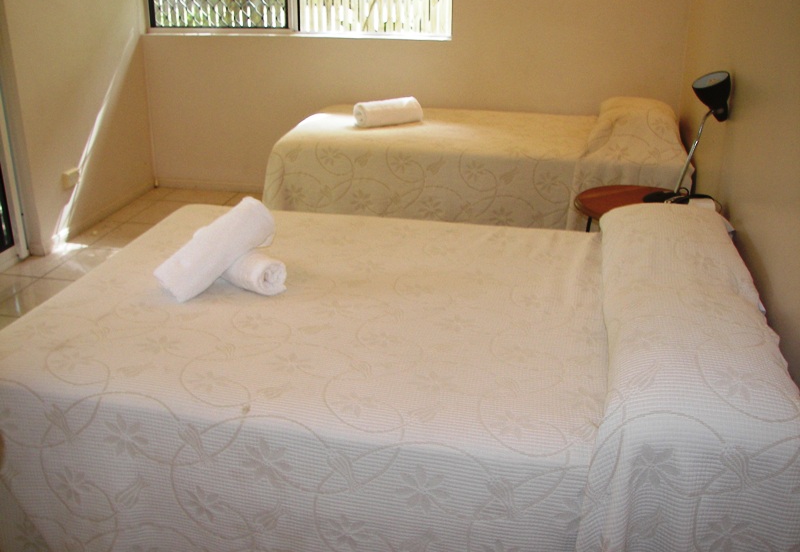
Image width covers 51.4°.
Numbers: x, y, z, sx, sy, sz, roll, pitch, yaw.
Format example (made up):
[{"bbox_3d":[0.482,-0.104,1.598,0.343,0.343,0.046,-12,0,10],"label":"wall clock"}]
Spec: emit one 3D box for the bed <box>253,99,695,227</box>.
[{"bbox_3d":[0.401,-0.526,4.148,1.920,0.720,0.960,5,24,11],"label":"bed"}]

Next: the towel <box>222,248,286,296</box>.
[{"bbox_3d":[-0.463,-0.045,2.367,0.110,0.105,0.340,-20,30,-39],"label":"towel"}]

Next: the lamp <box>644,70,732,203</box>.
[{"bbox_3d":[1.055,-0.489,3.027,0.190,0.510,0.320,-6,24,-13],"label":"lamp"}]

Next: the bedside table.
[{"bbox_3d":[0.910,-0.030,3.234,0.510,0.525,0.510,5,24,11],"label":"bedside table"}]

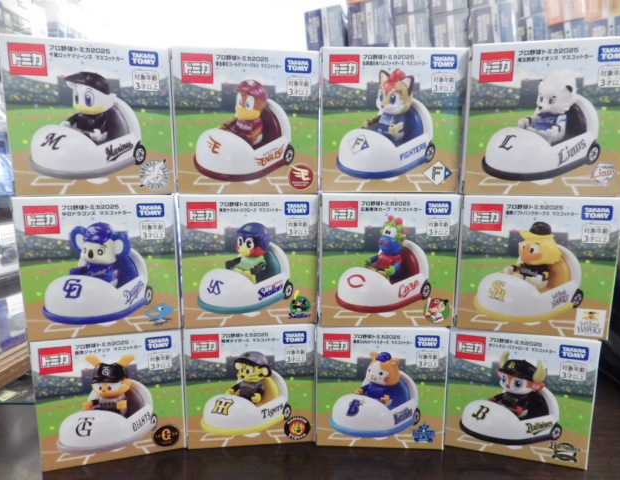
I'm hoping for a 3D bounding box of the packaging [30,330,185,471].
[{"bbox_3d":[-0.123,0.092,0.263,0.081,0.081,0.043,-2,9,-16],"label":"packaging"}]

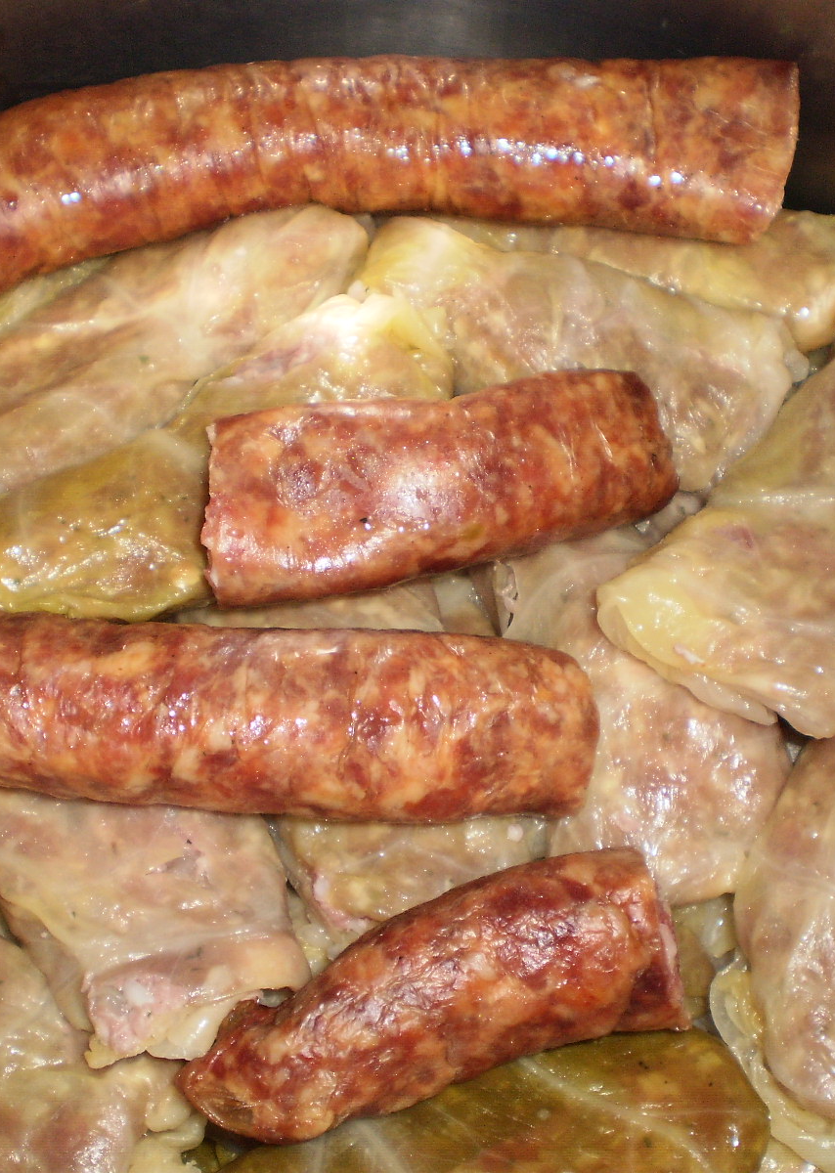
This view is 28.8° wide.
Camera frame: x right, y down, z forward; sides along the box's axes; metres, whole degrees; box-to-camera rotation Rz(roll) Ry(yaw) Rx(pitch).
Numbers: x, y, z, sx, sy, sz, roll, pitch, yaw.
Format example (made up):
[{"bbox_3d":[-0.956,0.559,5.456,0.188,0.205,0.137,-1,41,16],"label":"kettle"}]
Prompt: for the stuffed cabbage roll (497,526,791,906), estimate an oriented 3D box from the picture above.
[{"bbox_3d":[0.039,0.022,0.301,0.050,0.037,0.074,-15,66,-7],"label":"stuffed cabbage roll"}]

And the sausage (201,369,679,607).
[{"bbox_3d":[0.005,-0.019,0.293,0.085,0.033,0.035,-9,65,-4],"label":"sausage"}]

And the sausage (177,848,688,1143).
[{"bbox_3d":[0.003,0.069,0.271,0.085,0.030,0.034,-16,66,-7],"label":"sausage"}]

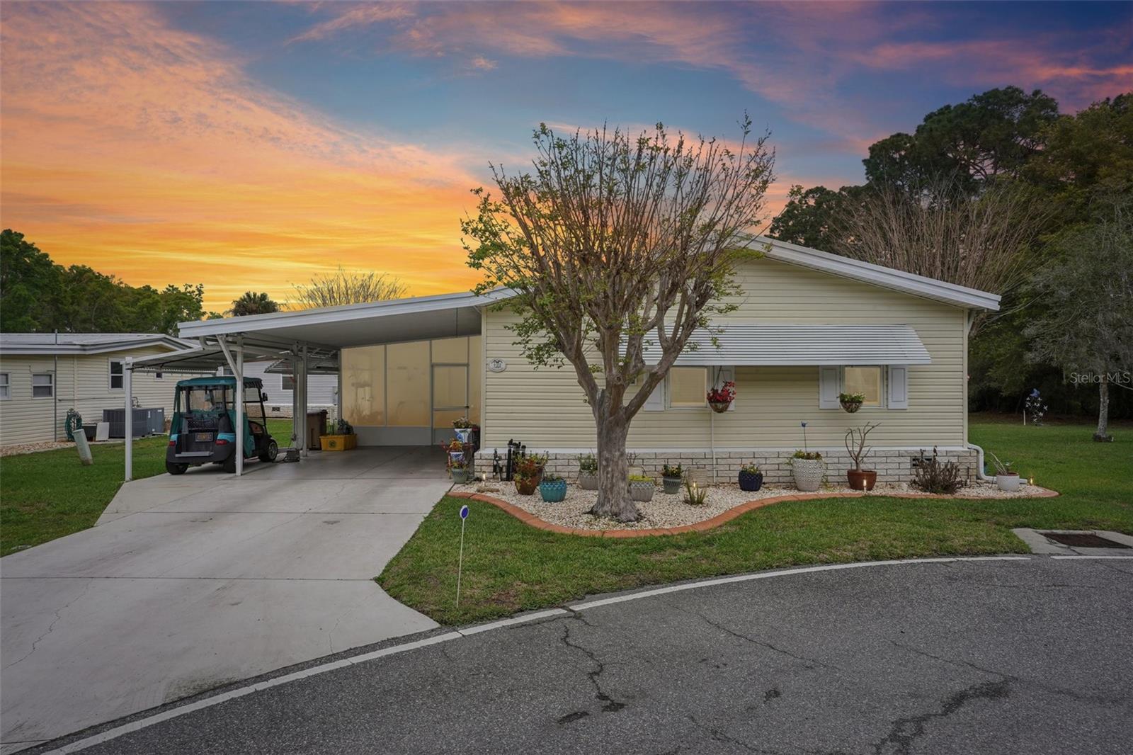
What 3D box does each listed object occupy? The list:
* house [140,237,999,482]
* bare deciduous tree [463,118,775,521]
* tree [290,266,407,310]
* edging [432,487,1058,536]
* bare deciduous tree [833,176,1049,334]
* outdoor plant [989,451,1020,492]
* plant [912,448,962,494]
[{"bbox_3d":[0.000,-0.300,16.500,13.700,4.100,12.400,0,0,0],"label":"house"},{"bbox_3d":[0.640,-0.720,8.100,3.750,4.880,3.500,0,0,0],"label":"bare deciduous tree"},{"bbox_3d":[-7.900,-1.150,24.000,4.400,5.800,4.300,0,0,0],"label":"tree"},{"bbox_3d":[2.780,1.690,8.750,8.950,0.110,3.000,0,0,0],"label":"edging"},{"bbox_3d":[9.300,-1.650,16.500,5.400,6.750,5.200,0,0,0],"label":"bare deciduous tree"},{"bbox_3d":[6.780,1.440,10.200,0.480,0.620,0.420,0,0,0],"label":"outdoor plant"},{"bbox_3d":[5.680,1.420,10.120,0.770,0.710,0.650,0,0,0],"label":"plant"}]

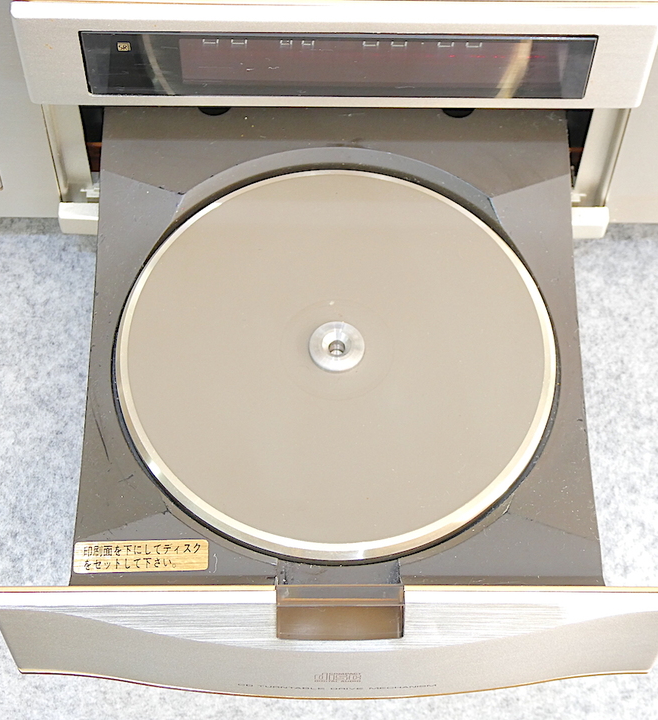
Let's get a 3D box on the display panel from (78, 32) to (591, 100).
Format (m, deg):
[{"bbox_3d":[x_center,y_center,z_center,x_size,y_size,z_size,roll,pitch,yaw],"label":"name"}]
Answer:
[{"bbox_3d":[0.003,-0.083,0.469,0.140,0.028,0.005,0,62,-1],"label":"display panel"}]

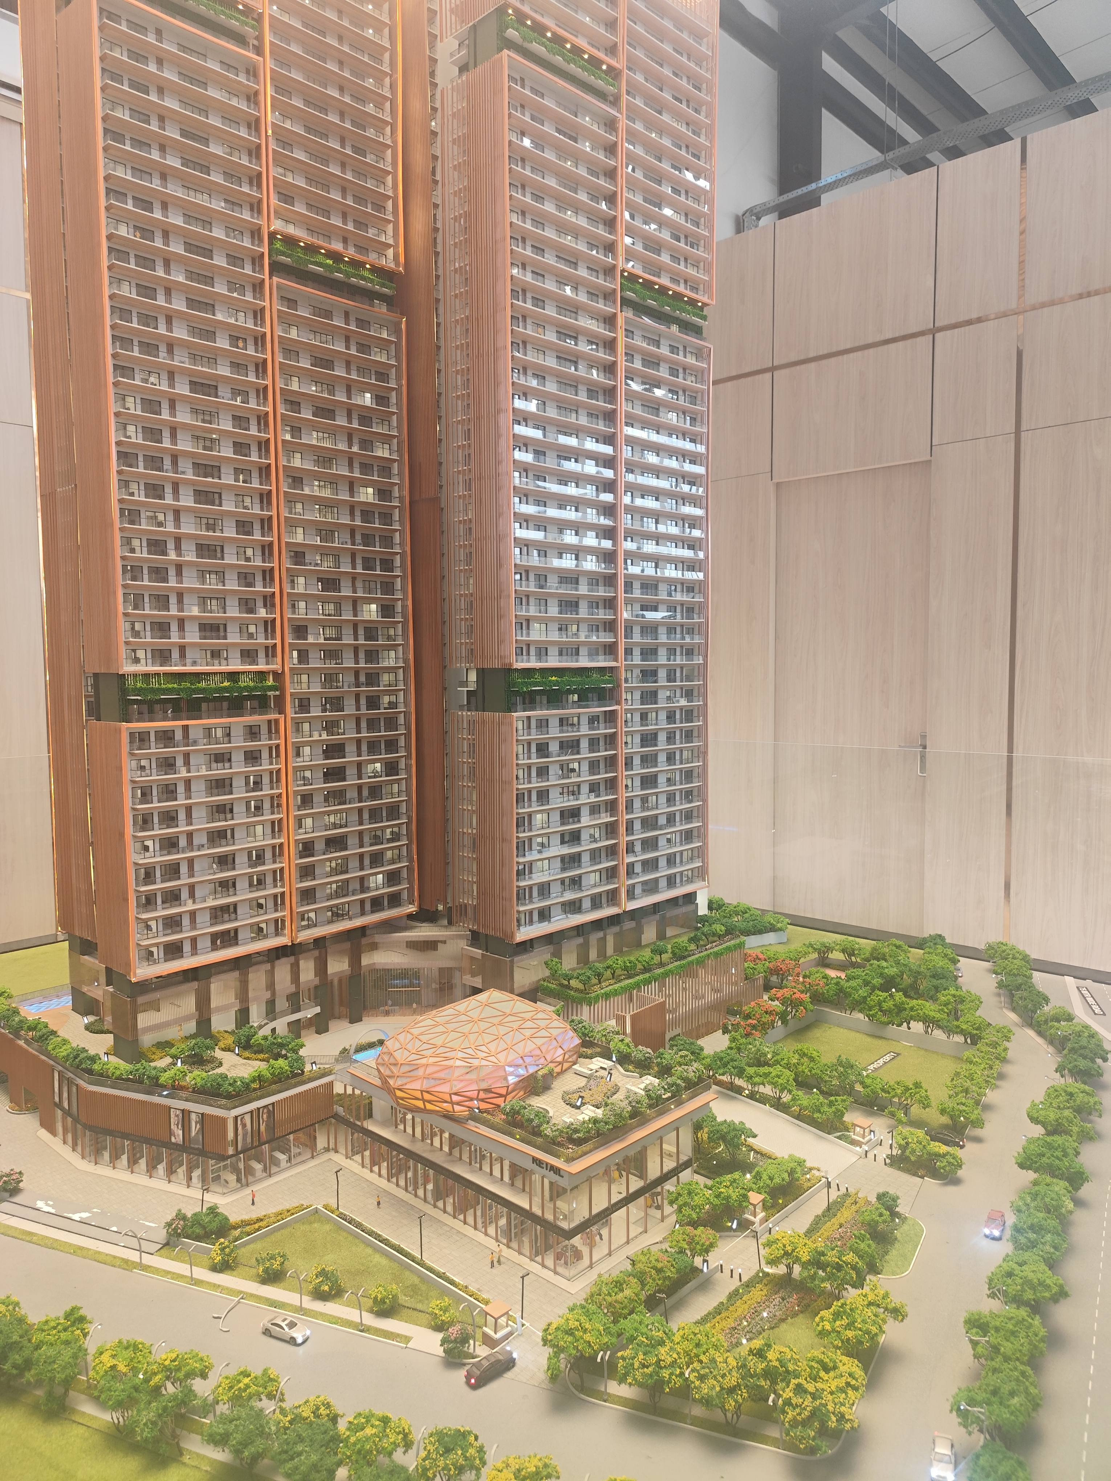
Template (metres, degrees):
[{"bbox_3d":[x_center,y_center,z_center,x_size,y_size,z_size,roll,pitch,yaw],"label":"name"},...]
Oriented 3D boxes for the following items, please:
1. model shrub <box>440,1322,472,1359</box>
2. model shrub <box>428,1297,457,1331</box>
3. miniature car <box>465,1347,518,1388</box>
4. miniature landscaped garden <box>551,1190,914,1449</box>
[{"bbox_3d":[-0.114,0.684,1.123,0.037,0.035,0.037,0,4,0],"label":"model shrub"},{"bbox_3d":[-0.134,0.680,1.168,0.033,0.036,0.033,0,4,0],"label":"model shrub"},{"bbox_3d":[-0.071,0.695,1.095,0.062,0.018,0.022,-4,6,-43],"label":"miniature car"},{"bbox_3d":[0.279,0.654,1.218,0.292,0.076,0.554,3,5,40],"label":"miniature landscaped garden"}]

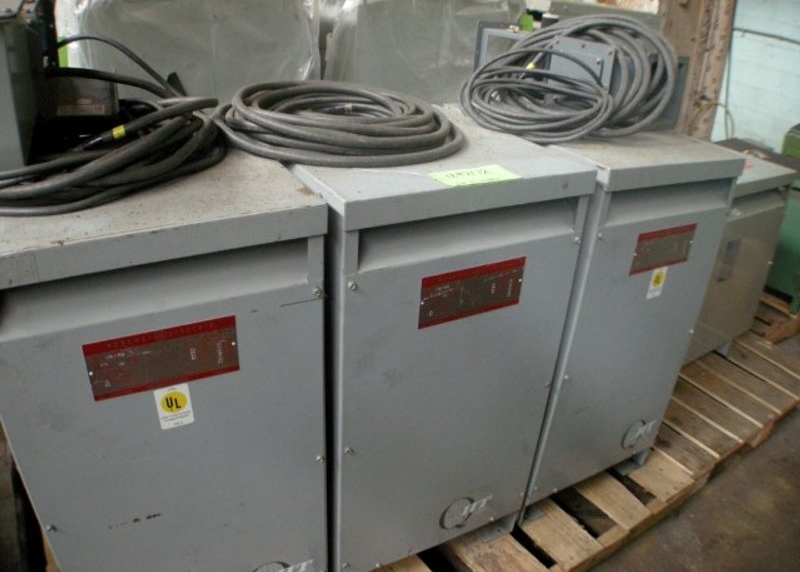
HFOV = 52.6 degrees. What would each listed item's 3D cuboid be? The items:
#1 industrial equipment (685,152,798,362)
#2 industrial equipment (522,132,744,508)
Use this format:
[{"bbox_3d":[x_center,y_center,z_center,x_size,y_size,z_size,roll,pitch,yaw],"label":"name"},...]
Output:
[{"bbox_3d":[0.907,-0.092,2.708,0.516,0.674,0.422,-17,34,-35],"label":"industrial equipment"},{"bbox_3d":[0.455,0.036,2.250,0.555,0.933,0.494,-14,32,-36],"label":"industrial equipment"}]

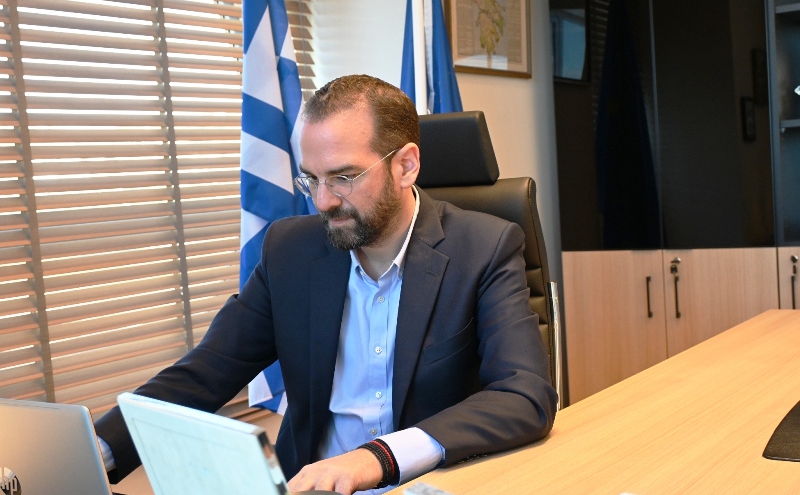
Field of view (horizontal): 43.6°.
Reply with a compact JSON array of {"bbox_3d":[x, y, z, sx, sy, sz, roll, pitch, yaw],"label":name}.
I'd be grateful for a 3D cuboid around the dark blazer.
[{"bbox_3d":[-0.033,0.226,1.524,0.630,0.640,0.540,-2,5,28],"label":"dark blazer"}]

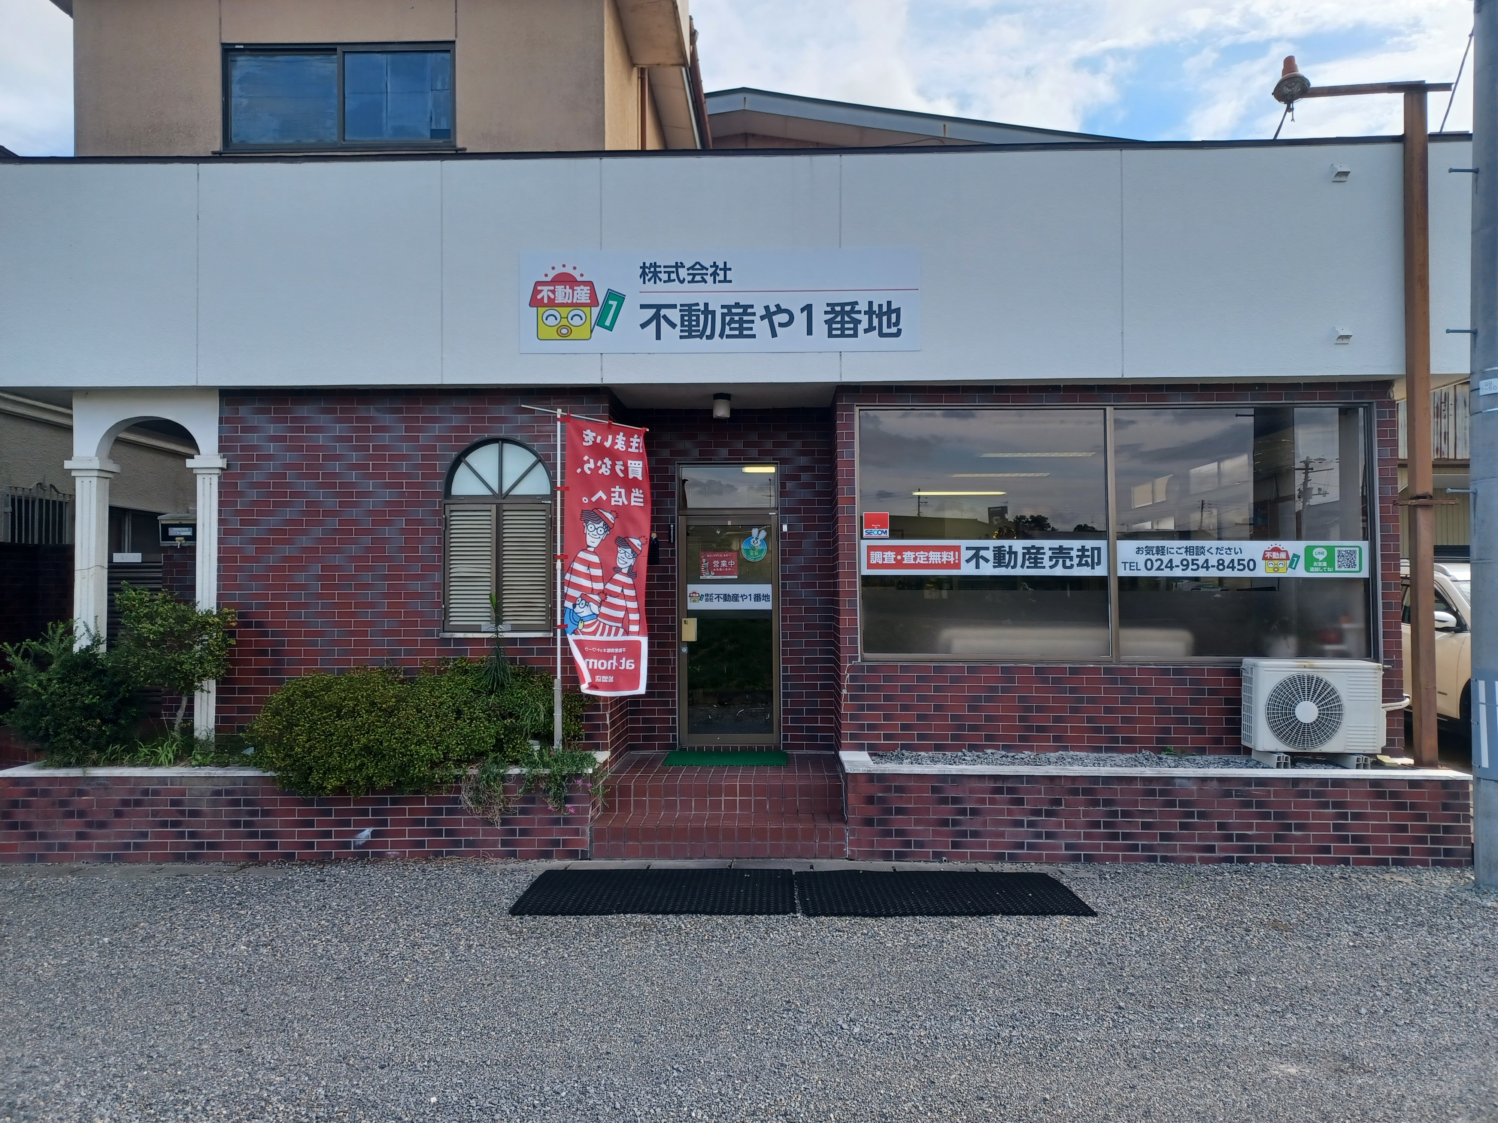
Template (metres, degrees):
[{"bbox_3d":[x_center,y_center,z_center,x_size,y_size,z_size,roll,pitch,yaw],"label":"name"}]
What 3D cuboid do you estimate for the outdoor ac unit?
[{"bbox_3d":[3.681,0.985,7.104,0.830,0.660,0.340,0,-1,6],"label":"outdoor ac unit"}]

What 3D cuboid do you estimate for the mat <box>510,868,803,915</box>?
[{"bbox_3d":[-0.491,1.857,6.129,1.500,0.025,0.890,0,-1,1],"label":"mat"}]

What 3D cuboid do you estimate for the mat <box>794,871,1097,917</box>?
[{"bbox_3d":[1.040,1.854,6.083,1.520,0.025,0.880,0,-1,1],"label":"mat"}]

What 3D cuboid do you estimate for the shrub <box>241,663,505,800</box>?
[{"bbox_3d":[-2.436,1.091,7.079,1.700,0.850,0.850,0,-1,1],"label":"shrub"}]

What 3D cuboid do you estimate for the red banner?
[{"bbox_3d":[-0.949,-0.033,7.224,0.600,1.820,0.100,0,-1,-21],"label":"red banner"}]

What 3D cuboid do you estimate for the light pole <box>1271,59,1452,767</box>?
[{"bbox_3d":[4.028,-0.989,7.062,1.171,4.640,0.300,0,-1,1],"label":"light pole"}]

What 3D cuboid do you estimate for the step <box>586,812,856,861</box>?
[{"bbox_3d":[-0.183,1.785,7.036,1.630,0.210,0.410,0,-1,1],"label":"step"}]

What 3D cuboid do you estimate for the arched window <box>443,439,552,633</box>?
[{"bbox_3d":[-1.783,-0.181,7.685,0.780,1.380,0.120,0,-1,1],"label":"arched window"}]

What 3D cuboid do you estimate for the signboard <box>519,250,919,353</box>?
[{"bbox_3d":[-0.207,-1.812,7.510,2.780,0.720,0.050,0,-1,1],"label":"signboard"}]

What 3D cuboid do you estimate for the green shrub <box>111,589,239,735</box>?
[{"bbox_3d":[-3.905,0.674,7.370,0.850,1.050,0.780,0,-1,1],"label":"green shrub"}]

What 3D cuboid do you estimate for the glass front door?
[{"bbox_3d":[-0.155,0.544,8.655,0.810,1.840,0.070,0,-1,1],"label":"glass front door"}]

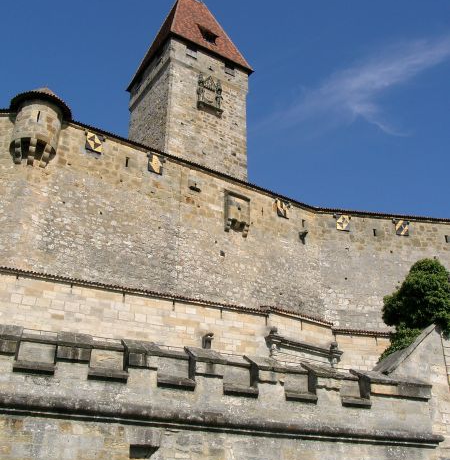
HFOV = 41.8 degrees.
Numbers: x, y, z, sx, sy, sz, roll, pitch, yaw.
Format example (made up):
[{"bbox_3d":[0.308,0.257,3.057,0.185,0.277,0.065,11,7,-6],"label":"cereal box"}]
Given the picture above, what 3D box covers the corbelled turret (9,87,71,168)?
[{"bbox_3d":[-9.318,-5.259,29.497,3.100,5.050,3.000,10,-28,-18],"label":"corbelled turret"}]

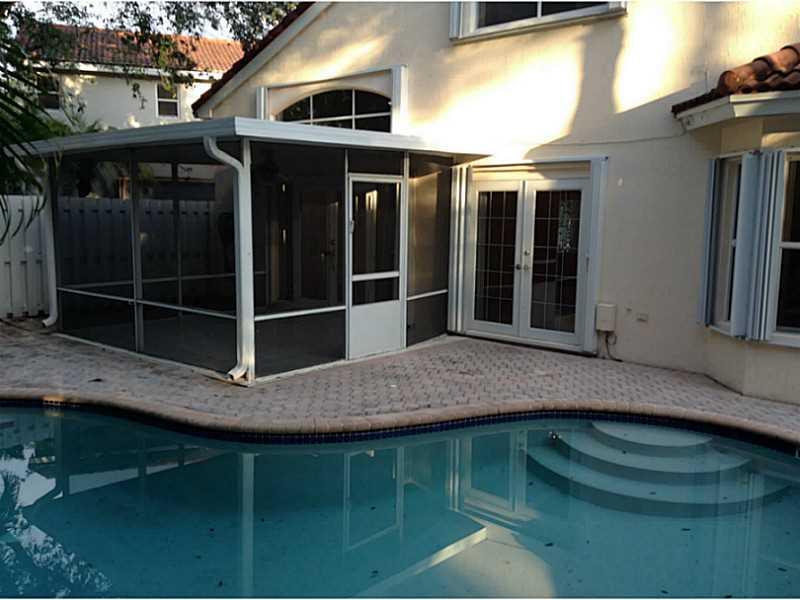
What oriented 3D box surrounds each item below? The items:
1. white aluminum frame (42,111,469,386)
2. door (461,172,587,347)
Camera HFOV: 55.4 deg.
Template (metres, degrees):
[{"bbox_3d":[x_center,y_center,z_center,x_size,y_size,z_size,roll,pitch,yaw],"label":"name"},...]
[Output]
[{"bbox_3d":[-1.965,-0.769,9.956,4.576,2.517,3.854,6,9,40],"label":"white aluminum frame"},{"bbox_3d":[1.544,-0.489,9.539,1.760,2.038,0.114,6,9,40],"label":"door"}]

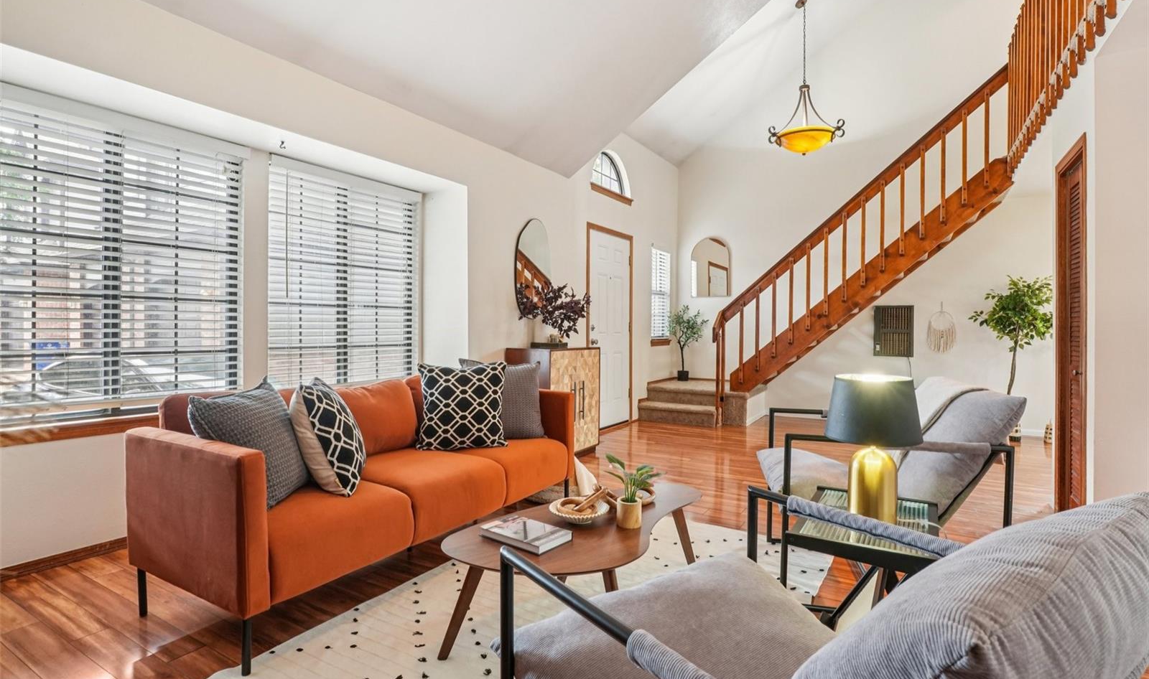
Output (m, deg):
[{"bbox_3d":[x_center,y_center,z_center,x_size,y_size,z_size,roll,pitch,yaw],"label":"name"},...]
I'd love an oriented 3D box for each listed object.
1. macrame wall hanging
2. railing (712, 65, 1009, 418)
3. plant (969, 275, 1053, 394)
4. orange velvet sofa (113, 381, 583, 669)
[{"bbox_3d":[3.751,-0.117,5.223,0.251,0.517,0.030,0,1,35],"label":"macrame wall hanging"},{"bbox_3d":[2.820,-0.692,5.236,2.499,3.254,0.979,0,1,35],"label":"railing"},{"bbox_3d":[4.088,0.177,4.740,0.700,1.530,0.680,0,1,35],"label":"plant"},{"bbox_3d":[-0.847,0.596,2.538,0.817,0.804,1.905,0,1,30],"label":"orange velvet sofa"}]

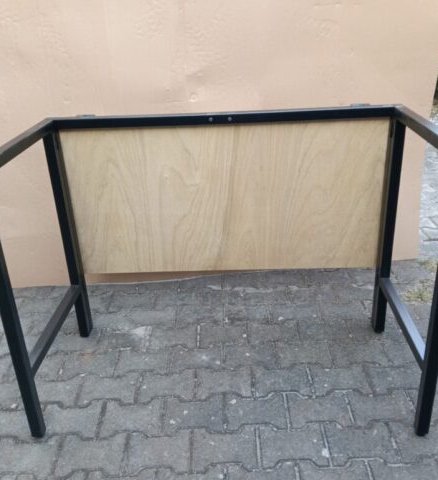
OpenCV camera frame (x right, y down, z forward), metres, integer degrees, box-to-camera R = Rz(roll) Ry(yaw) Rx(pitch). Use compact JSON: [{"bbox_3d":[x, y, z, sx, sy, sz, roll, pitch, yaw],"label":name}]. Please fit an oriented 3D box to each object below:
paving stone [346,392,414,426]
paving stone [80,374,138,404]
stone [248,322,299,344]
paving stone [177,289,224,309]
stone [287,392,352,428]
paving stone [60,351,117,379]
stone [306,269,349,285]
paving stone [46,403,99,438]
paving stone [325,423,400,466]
[{"bbox_3d":[0.520,0.567,1.608,0.197,0.065,0.160,-3,25,1],"label":"paving stone"},{"bbox_3d":[-0.379,0.547,1.753,0.197,0.065,0.160,-3,25,1],"label":"paving stone"},{"bbox_3d":[0.219,0.400,1.995,0.197,0.065,0.160,-3,25,1],"label":"stone"},{"bbox_3d":[-0.082,0.294,2.252,0.197,0.065,0.160,-3,25,1],"label":"paving stone"},{"bbox_3d":[0.320,0.575,1.618,0.198,0.060,0.160,-3,26,1],"label":"stone"},{"bbox_3d":[-0.480,0.492,1.881,0.197,0.065,0.160,-3,25,1],"label":"paving stone"},{"bbox_3d":[0.518,0.205,2.370,0.197,0.065,0.160,-3,25,1],"label":"stone"},{"bbox_3d":[-0.479,0.611,1.628,0.198,0.060,0.160,-3,26,1],"label":"paving stone"},{"bbox_3d":[0.421,0.630,1.491,0.198,0.060,0.160,-3,26,1],"label":"paving stone"}]

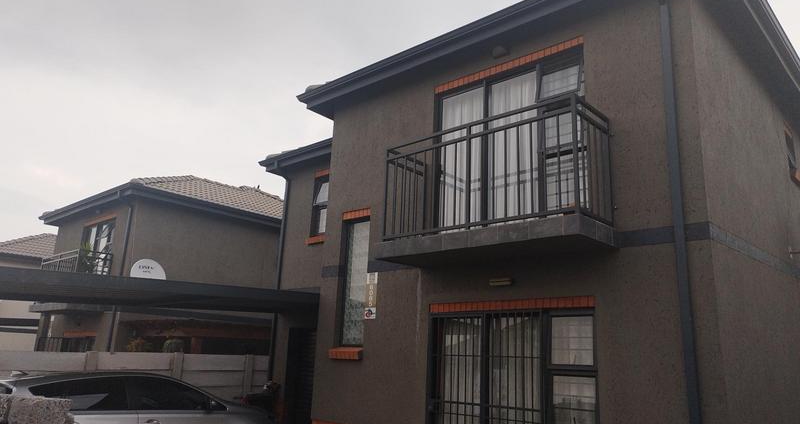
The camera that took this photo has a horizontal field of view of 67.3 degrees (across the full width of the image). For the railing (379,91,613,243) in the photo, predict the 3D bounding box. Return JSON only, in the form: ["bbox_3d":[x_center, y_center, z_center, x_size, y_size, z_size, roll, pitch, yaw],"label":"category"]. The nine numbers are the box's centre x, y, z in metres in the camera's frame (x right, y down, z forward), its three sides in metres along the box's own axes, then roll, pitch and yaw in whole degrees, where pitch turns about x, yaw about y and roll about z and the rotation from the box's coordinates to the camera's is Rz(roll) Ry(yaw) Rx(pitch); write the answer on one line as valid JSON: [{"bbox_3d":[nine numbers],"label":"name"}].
[{"bbox_3d":[0.963,-0.291,6.431,2.405,1.115,0.760,-11,-19,42],"label":"railing"}]

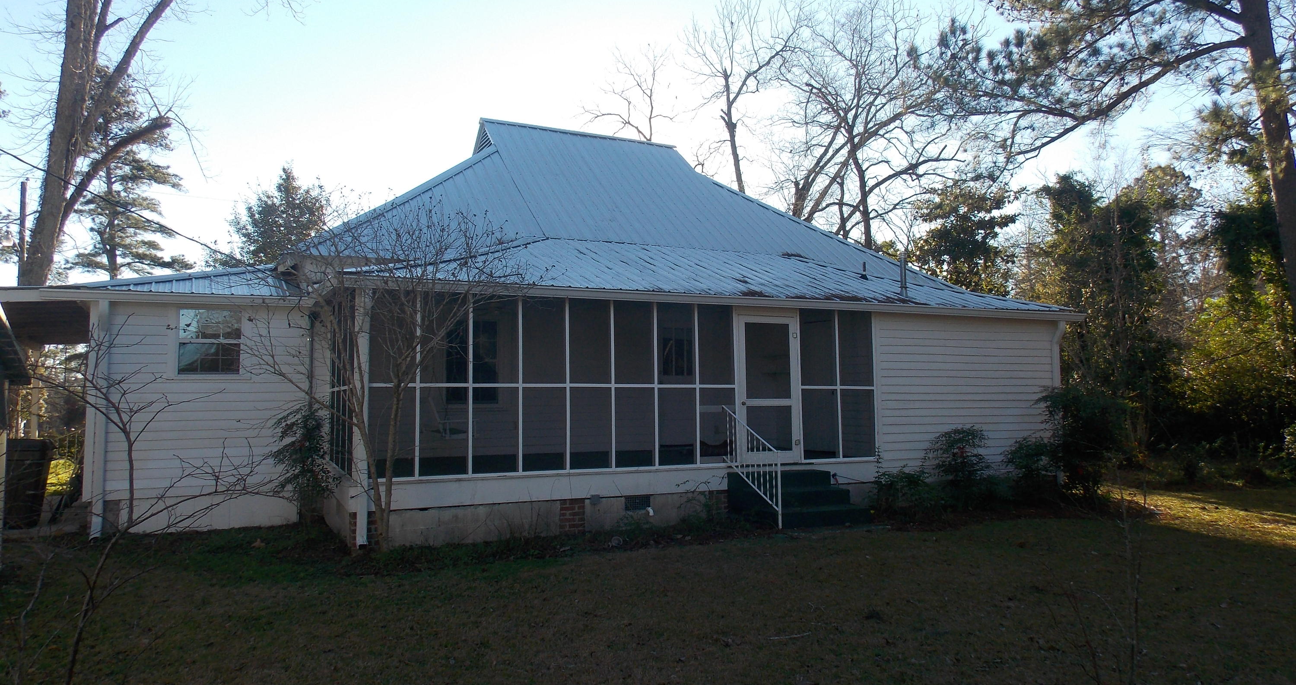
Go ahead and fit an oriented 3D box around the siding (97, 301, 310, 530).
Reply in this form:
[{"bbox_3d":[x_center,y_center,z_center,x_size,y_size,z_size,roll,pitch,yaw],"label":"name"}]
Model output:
[{"bbox_3d":[-5.585,0.899,11.350,2.470,2.780,0.200,1,-4,-25],"label":"siding"}]

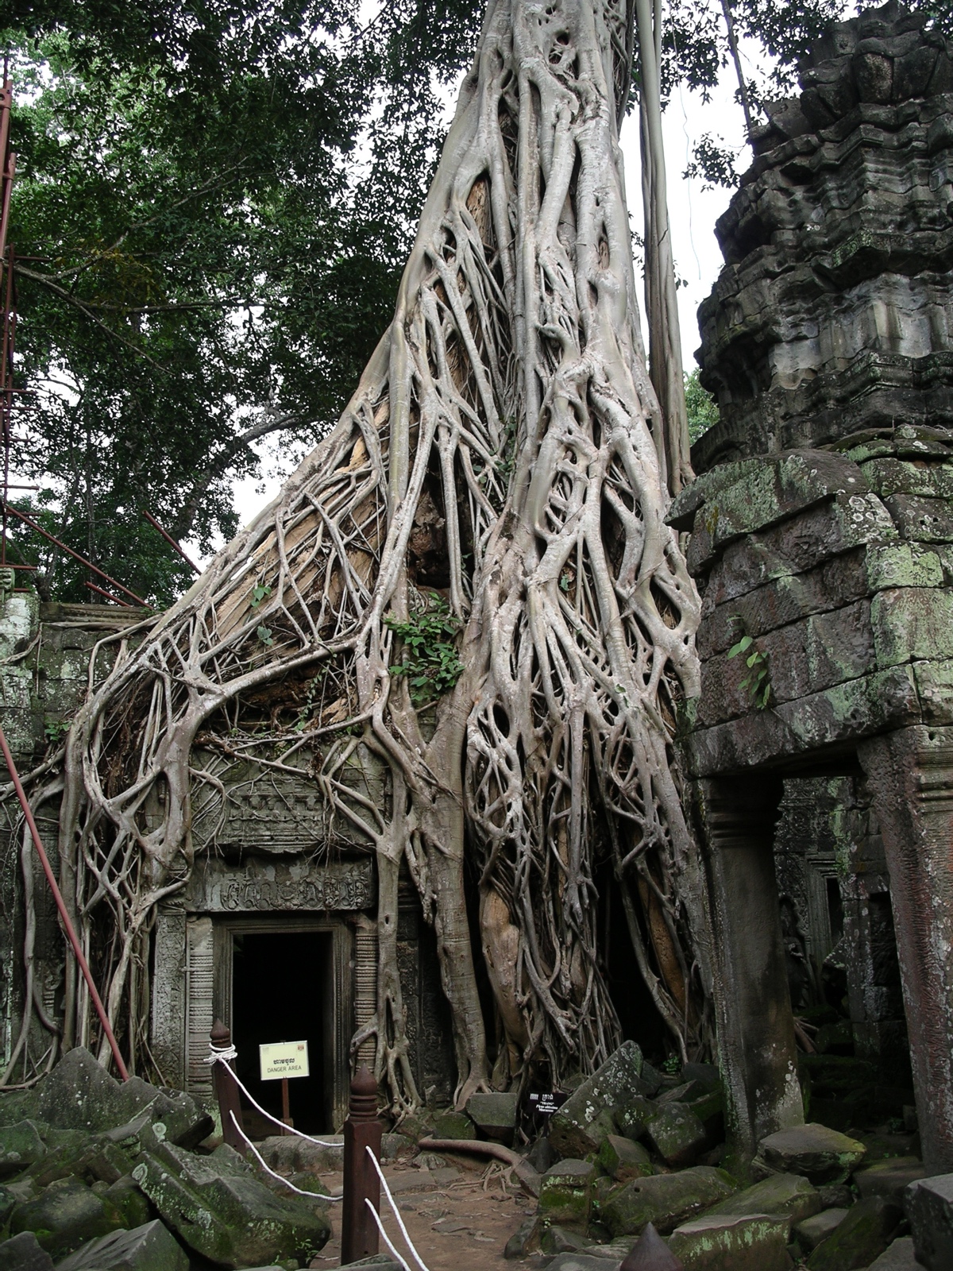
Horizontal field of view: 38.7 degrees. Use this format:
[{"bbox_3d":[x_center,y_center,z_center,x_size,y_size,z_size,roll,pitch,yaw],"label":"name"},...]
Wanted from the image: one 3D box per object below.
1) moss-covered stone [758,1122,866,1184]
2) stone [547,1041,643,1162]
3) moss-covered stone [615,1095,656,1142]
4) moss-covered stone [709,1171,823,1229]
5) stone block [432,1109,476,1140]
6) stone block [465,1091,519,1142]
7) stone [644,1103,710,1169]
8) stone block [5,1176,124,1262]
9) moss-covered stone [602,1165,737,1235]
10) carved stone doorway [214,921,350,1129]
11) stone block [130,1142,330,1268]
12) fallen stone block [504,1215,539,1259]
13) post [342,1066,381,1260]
[{"bbox_3d":[1.992,3.068,8.050,0.570,0.280,0.460,0,-12,0],"label":"moss-covered stone"},{"bbox_3d":[0.940,3.426,10.007,0.340,0.260,0.800,24,50,40],"label":"stone"},{"bbox_3d":[1.155,3.494,9.787,0.270,0.310,0.300,3,-13,-20],"label":"moss-covered stone"},{"bbox_3d":[1.544,3.054,7.323,0.570,0.240,0.420,-4,-2,15],"label":"moss-covered stone"},{"bbox_3d":[-0.171,3.744,10.400,0.310,0.210,0.270,0,-12,0],"label":"stone block"},{"bbox_3d":[0.123,3.857,10.891,0.400,0.380,0.340,-3,-12,8],"label":"stone block"},{"bbox_3d":[1.296,3.238,8.800,0.330,0.360,0.300,4,-13,-20],"label":"stone"},{"bbox_3d":[-2.099,2.988,6.946,0.500,0.360,0.420,2,-12,-15],"label":"stone block"},{"bbox_3d":[1.082,3.167,7.608,0.660,0.280,0.380,3,2,-20],"label":"moss-covered stone"},{"bbox_3d":[-1.666,3.345,11.721,1.160,1.800,0.400,1,-12,-11],"label":"carved stone doorway"},{"bbox_3d":[-1.302,3.023,7.200,0.800,0.500,0.720,5,-14,-24],"label":"stone block"},{"bbox_3d":[0.239,3.192,7.200,0.130,0.170,0.290,-4,-13,15],"label":"fallen stone block"},{"bbox_3d":[-0.582,2.678,6.838,0.148,0.990,0.148,3,-13,-18],"label":"post"}]

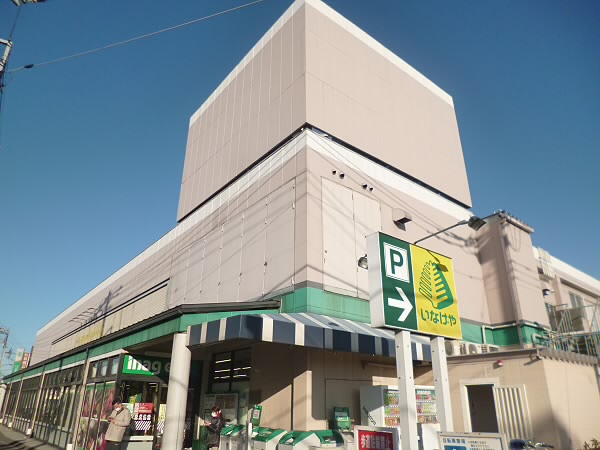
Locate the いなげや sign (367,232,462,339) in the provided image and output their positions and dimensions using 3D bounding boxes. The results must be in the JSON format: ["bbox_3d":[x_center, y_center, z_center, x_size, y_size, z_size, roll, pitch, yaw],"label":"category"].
[{"bbox_3d":[1.847,1.026,6.616,1.900,1.400,0.247,18,-29,-34],"label":"いなげや sign"}]

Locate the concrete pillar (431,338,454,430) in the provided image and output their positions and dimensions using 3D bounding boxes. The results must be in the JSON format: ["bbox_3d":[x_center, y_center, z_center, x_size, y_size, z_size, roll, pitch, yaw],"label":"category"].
[{"bbox_3d":[2.139,2.925,6.051,0.145,2.523,0.145,18,-29,-34],"label":"concrete pillar"}]

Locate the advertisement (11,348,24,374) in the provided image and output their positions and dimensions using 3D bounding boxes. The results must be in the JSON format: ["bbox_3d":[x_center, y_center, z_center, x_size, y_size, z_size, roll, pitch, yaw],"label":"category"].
[{"bbox_3d":[-25.048,12.514,36.622,0.700,3.000,0.300,18,-29,-34],"label":"advertisement"}]

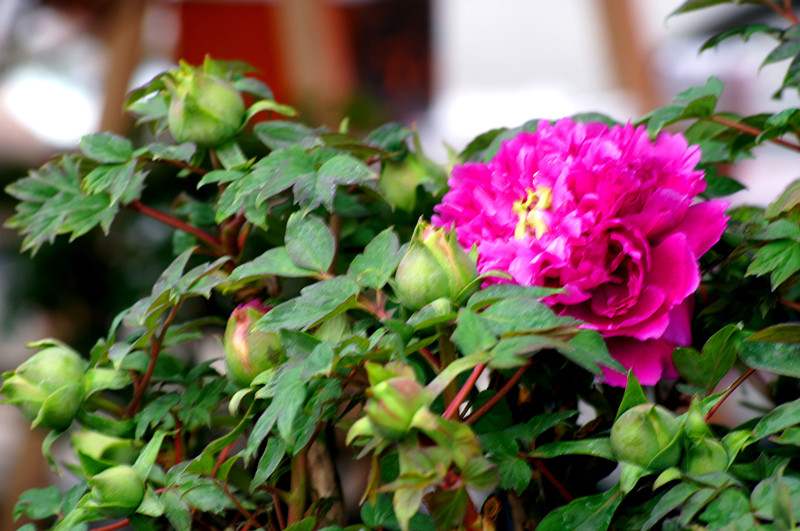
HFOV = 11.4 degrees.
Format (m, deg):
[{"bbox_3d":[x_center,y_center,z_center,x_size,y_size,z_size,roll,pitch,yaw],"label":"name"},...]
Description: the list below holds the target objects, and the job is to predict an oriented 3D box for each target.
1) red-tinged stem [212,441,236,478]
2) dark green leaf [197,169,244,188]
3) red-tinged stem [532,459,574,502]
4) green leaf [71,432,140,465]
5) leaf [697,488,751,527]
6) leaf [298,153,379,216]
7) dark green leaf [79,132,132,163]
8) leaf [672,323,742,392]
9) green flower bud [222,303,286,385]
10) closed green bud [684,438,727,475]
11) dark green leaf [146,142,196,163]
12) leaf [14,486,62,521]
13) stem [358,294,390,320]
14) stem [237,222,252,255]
[{"bbox_3d":[-0.092,0.102,2.100,0.004,0.023,0.004,34,3,0],"label":"red-tinged stem"},{"bbox_3d":[-0.094,-0.046,2.100,0.025,0.006,0.017,-9,32,-15],"label":"dark green leaf"},{"bbox_3d":[0.082,0.115,2.130,0.004,0.032,0.004,-45,5,0],"label":"red-tinged stem"},{"bbox_3d":[-0.158,0.098,2.140,0.032,0.026,0.026,32,6,-18],"label":"green leaf"},{"bbox_3d":[0.166,0.124,2.050,0.027,0.007,0.022,-11,43,-4],"label":"leaf"},{"bbox_3d":[-0.034,-0.043,2.110,0.045,0.014,0.036,25,47,26],"label":"leaf"},{"bbox_3d":[-0.160,-0.064,2.170,0.030,0.007,0.023,14,43,-15],"label":"dark green leaf"},{"bbox_3d":[0.163,0.049,2.120,0.037,0.035,0.016,0,8,0],"label":"leaf"},{"bbox_3d":[-0.076,0.040,2.070,0.032,0.045,0.032,-3,6,0],"label":"green flower bud"},{"bbox_3d":[0.159,0.100,2.070,0.023,0.022,0.024,0,8,0],"label":"closed green bud"},{"bbox_3d":[-0.121,-0.059,2.100,0.025,0.006,0.020,-9,31,-15],"label":"dark green leaf"},{"bbox_3d":[-0.188,0.124,2.080,0.025,0.007,0.020,-12,39,-16],"label":"leaf"},{"bbox_3d":[-0.013,0.022,2.050,0.020,0.006,0.006,36,0,-6],"label":"stem"},{"bbox_3d":[-0.082,-0.014,2.110,0.005,0.017,0.005,19,0,0],"label":"stem"}]

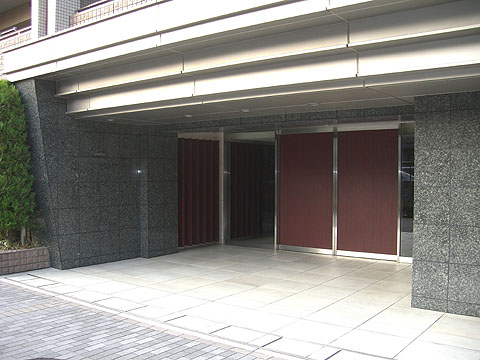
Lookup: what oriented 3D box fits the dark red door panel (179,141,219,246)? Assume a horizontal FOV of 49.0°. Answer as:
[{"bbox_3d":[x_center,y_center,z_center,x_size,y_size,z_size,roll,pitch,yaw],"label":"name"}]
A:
[{"bbox_3d":[-0.810,0.268,10.835,0.120,2.210,1.350,1,1,34],"label":"dark red door panel"}]

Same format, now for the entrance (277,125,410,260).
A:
[{"bbox_3d":[1.850,0.218,9.821,2.690,2.400,0.200,1,1,34],"label":"entrance"}]

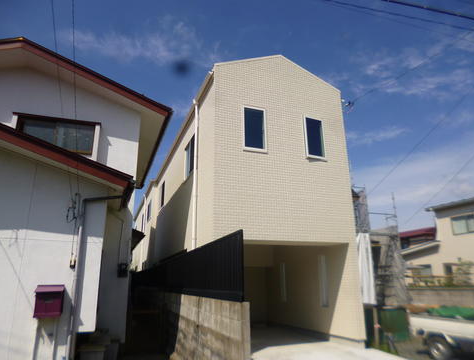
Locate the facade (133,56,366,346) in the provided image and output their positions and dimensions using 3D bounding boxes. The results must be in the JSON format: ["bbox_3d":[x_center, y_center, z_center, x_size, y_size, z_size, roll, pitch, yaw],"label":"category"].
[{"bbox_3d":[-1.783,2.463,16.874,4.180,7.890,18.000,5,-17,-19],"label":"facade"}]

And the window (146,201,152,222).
[{"bbox_3d":[-5.550,1.981,21.078,0.120,1.050,1.700,5,-17,-19],"label":"window"}]

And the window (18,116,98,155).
[{"bbox_3d":[-4.344,-1.066,7.973,1.700,0.790,0.130,5,-17,-19],"label":"window"}]

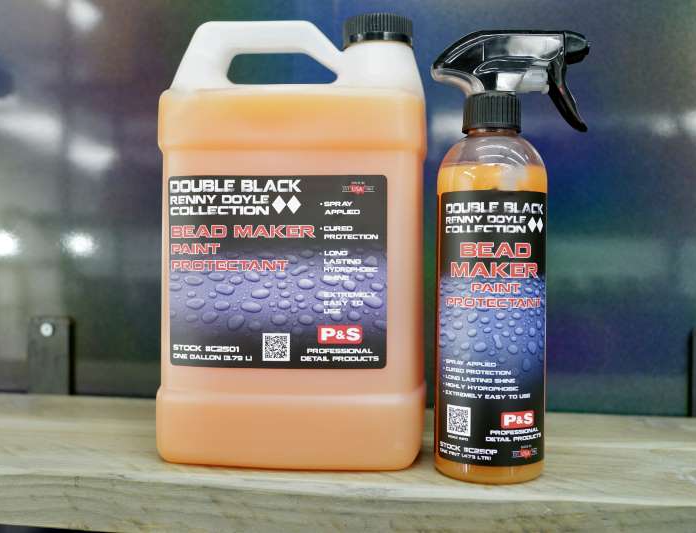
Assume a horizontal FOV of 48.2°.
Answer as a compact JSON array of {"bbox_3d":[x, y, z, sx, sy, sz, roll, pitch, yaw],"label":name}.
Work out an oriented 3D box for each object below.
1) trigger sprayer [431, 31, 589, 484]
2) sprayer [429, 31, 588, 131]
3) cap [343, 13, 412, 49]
[{"bbox_3d":[0.092,-0.009,0.442,0.091,0.249,0.063,0,0,2],"label":"trigger sprayer"},{"bbox_3d":[0.092,-0.104,0.442,0.091,0.058,0.034,0,0,2],"label":"sprayer"},{"bbox_3d":[0.019,-0.145,0.491,0.044,0.018,0.044,0,0,0],"label":"cap"}]

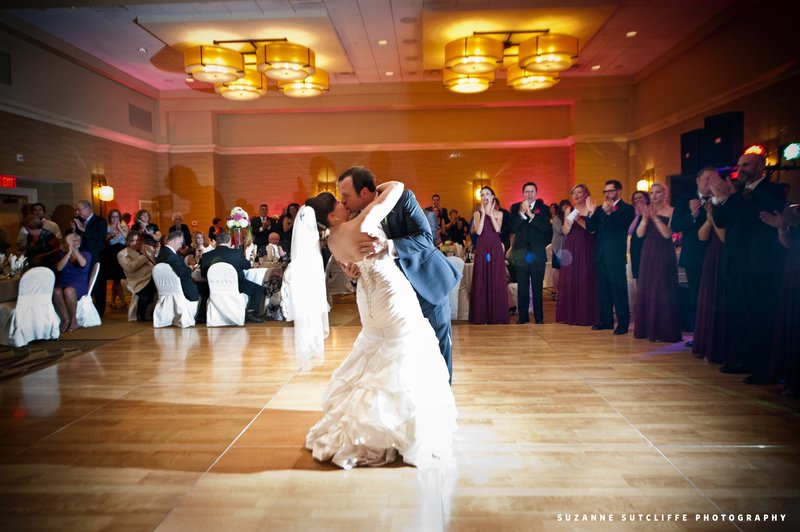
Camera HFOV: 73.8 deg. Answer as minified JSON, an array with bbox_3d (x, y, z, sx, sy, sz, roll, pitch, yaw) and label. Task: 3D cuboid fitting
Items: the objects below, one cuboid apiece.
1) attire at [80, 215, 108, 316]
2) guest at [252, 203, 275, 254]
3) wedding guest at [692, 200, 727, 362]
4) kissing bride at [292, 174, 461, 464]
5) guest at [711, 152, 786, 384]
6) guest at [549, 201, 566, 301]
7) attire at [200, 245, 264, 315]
[{"bbox_3d":[-4.543,0.007,7.950,0.420,1.510,0.500,-5,6,-41],"label":"attire"},{"bbox_3d":[-2.690,-0.350,10.500,0.550,1.750,0.420,-2,4,-12],"label":"guest"},{"bbox_3d":[2.912,0.013,4.945,0.460,1.680,0.480,-3,5,-28],"label":"wedding guest"},{"bbox_3d":[-0.140,0.292,3.180,0.800,1.540,0.900,3,6,38],"label":"kissing bride"},{"bbox_3d":[2.810,0.003,4.255,0.520,1.810,0.560,-3,5,-18],"label":"guest"},{"bbox_3d":[2.619,-0.263,8.750,0.480,1.640,0.400,1,5,29],"label":"guest"},{"bbox_3d":[-2.209,0.205,7.306,0.680,1.030,0.680,1,5,21],"label":"attire"}]

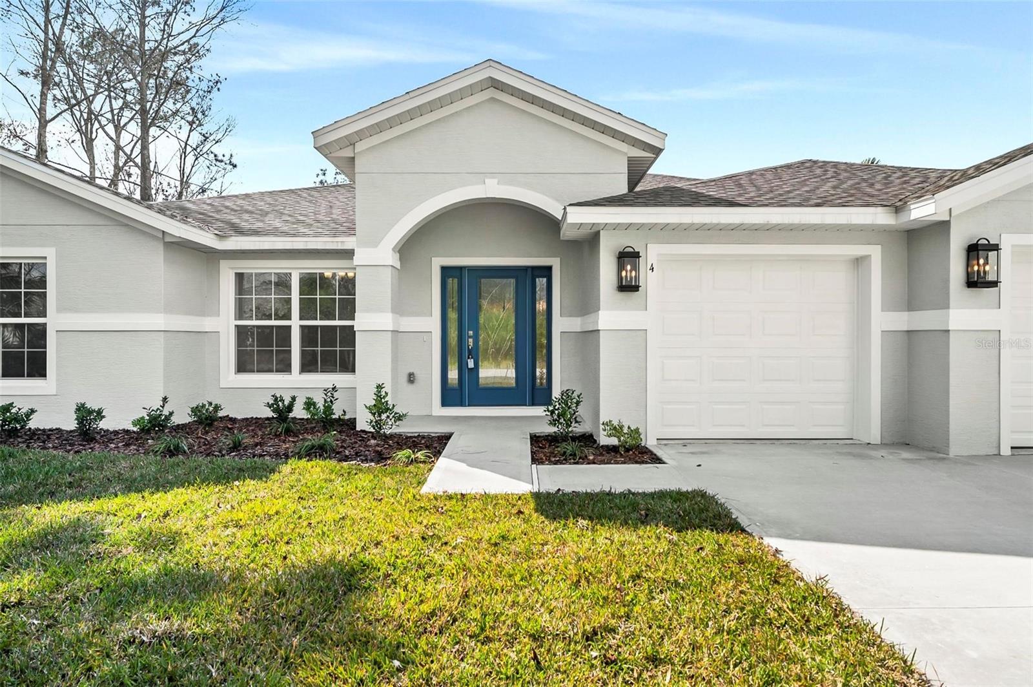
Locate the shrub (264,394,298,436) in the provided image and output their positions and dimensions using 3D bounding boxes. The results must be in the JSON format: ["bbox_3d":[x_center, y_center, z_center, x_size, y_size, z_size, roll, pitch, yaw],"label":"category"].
[{"bbox_3d":[-2.980,0.890,6.880,0.410,0.520,0.400,0,1,0],"label":"shrub"}]

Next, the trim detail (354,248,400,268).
[{"bbox_3d":[-1.825,-1.117,7.110,0.510,0.235,0.450,0,1,0],"label":"trim detail"}]

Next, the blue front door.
[{"bbox_3d":[-0.302,-0.096,8.160,1.650,2.100,0.120,0,1,0],"label":"blue front door"}]

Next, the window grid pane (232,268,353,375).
[{"bbox_3d":[-3.287,-0.323,8.080,1.870,1.590,0.090,0,1,0],"label":"window grid pane"}]

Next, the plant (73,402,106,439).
[{"bbox_3d":[-5.190,0.932,6.620,0.380,0.430,0.370,0,1,0],"label":"plant"}]

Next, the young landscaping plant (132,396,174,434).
[{"bbox_3d":[-4.589,0.902,6.880,0.500,0.450,0.430,0,1,0],"label":"young landscaping plant"}]

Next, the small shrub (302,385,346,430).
[{"bbox_3d":[-2.634,0.861,7.450,0.560,0.580,0.470,0,1,0],"label":"small shrub"}]

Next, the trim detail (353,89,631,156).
[{"bbox_3d":[-0.307,-2.817,6.900,3.510,0.820,0.060,0,1,0],"label":"trim detail"}]

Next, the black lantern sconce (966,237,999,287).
[{"bbox_3d":[4.710,-0.807,5.490,0.260,0.505,0.155,0,1,0],"label":"black lantern sconce"}]

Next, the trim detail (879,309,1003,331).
[{"bbox_3d":[4.530,-0.250,5.840,0.830,0.210,0.640,0,1,0],"label":"trim detail"}]

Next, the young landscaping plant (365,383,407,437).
[{"bbox_3d":[-1.490,0.748,6.200,0.460,0.600,0.430,0,1,0],"label":"young landscaping plant"}]

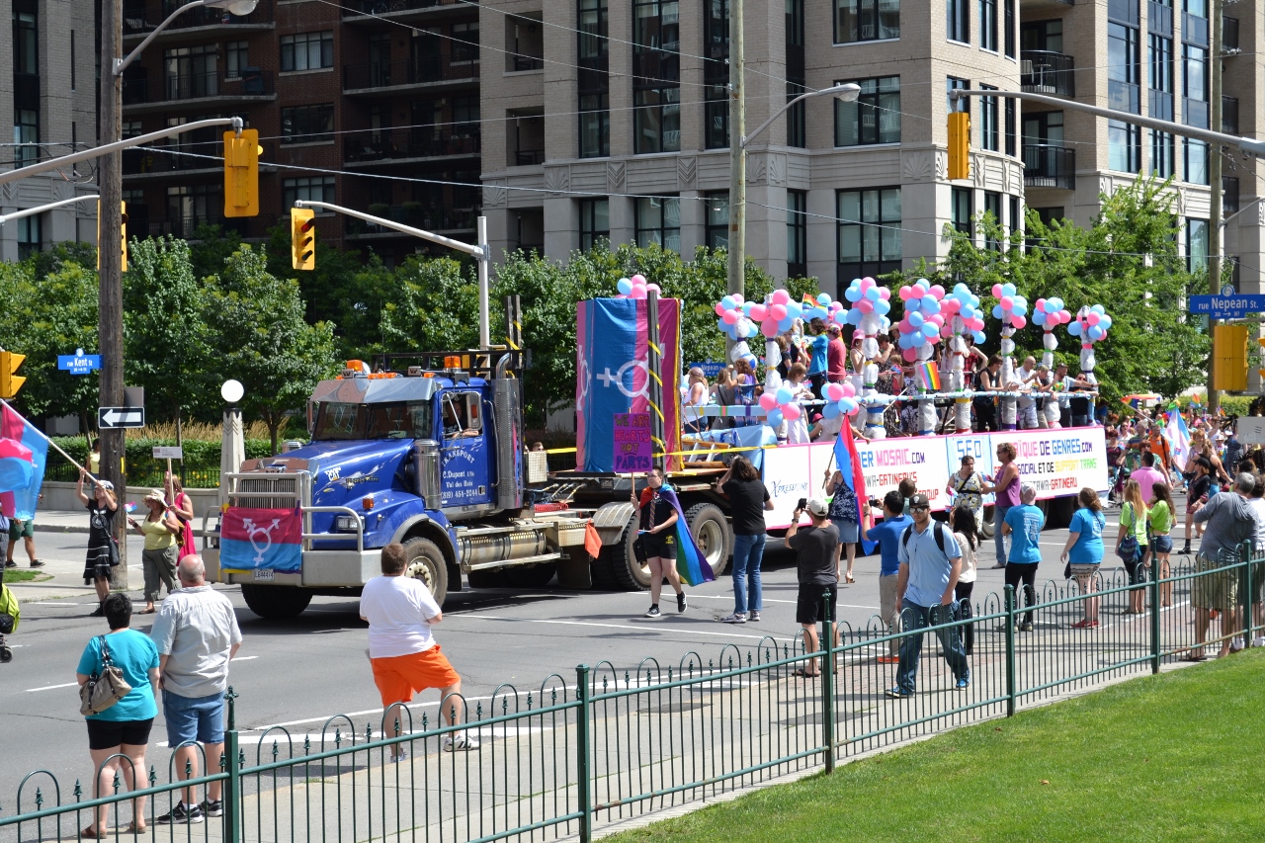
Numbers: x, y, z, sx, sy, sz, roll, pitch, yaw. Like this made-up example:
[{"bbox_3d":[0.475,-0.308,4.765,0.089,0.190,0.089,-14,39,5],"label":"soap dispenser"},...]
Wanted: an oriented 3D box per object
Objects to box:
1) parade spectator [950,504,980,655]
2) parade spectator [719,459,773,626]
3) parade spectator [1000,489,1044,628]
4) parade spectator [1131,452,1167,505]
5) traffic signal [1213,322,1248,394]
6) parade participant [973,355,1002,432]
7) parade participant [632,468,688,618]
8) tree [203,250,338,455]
[{"bbox_3d":[3.483,1.671,24.800,0.460,1.570,0.420,-2,2,-40],"label":"parade spectator"},{"bbox_3d":[1.255,1.315,26.100,0.580,1.830,0.520,-1,2,-22],"label":"parade spectator"},{"bbox_3d":[4.615,1.602,27.816,0.520,1.710,0.360,-1,1,-23],"label":"parade spectator"},{"bbox_3d":[7.733,1.326,35.216,0.520,1.750,0.330,-1,1,-14],"label":"parade spectator"},{"bbox_3d":[6.732,-0.712,26.500,0.360,0.720,0.300,0,2,28],"label":"traffic signal"},{"bbox_3d":[6.058,-0.343,39.800,0.500,1.560,0.480,0,2,32],"label":"parade participant"},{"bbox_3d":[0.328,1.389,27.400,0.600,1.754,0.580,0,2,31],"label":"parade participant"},{"bbox_3d":[-8.156,-1.346,53.000,3.200,5.229,3.200,-1,1,0],"label":"tree"}]

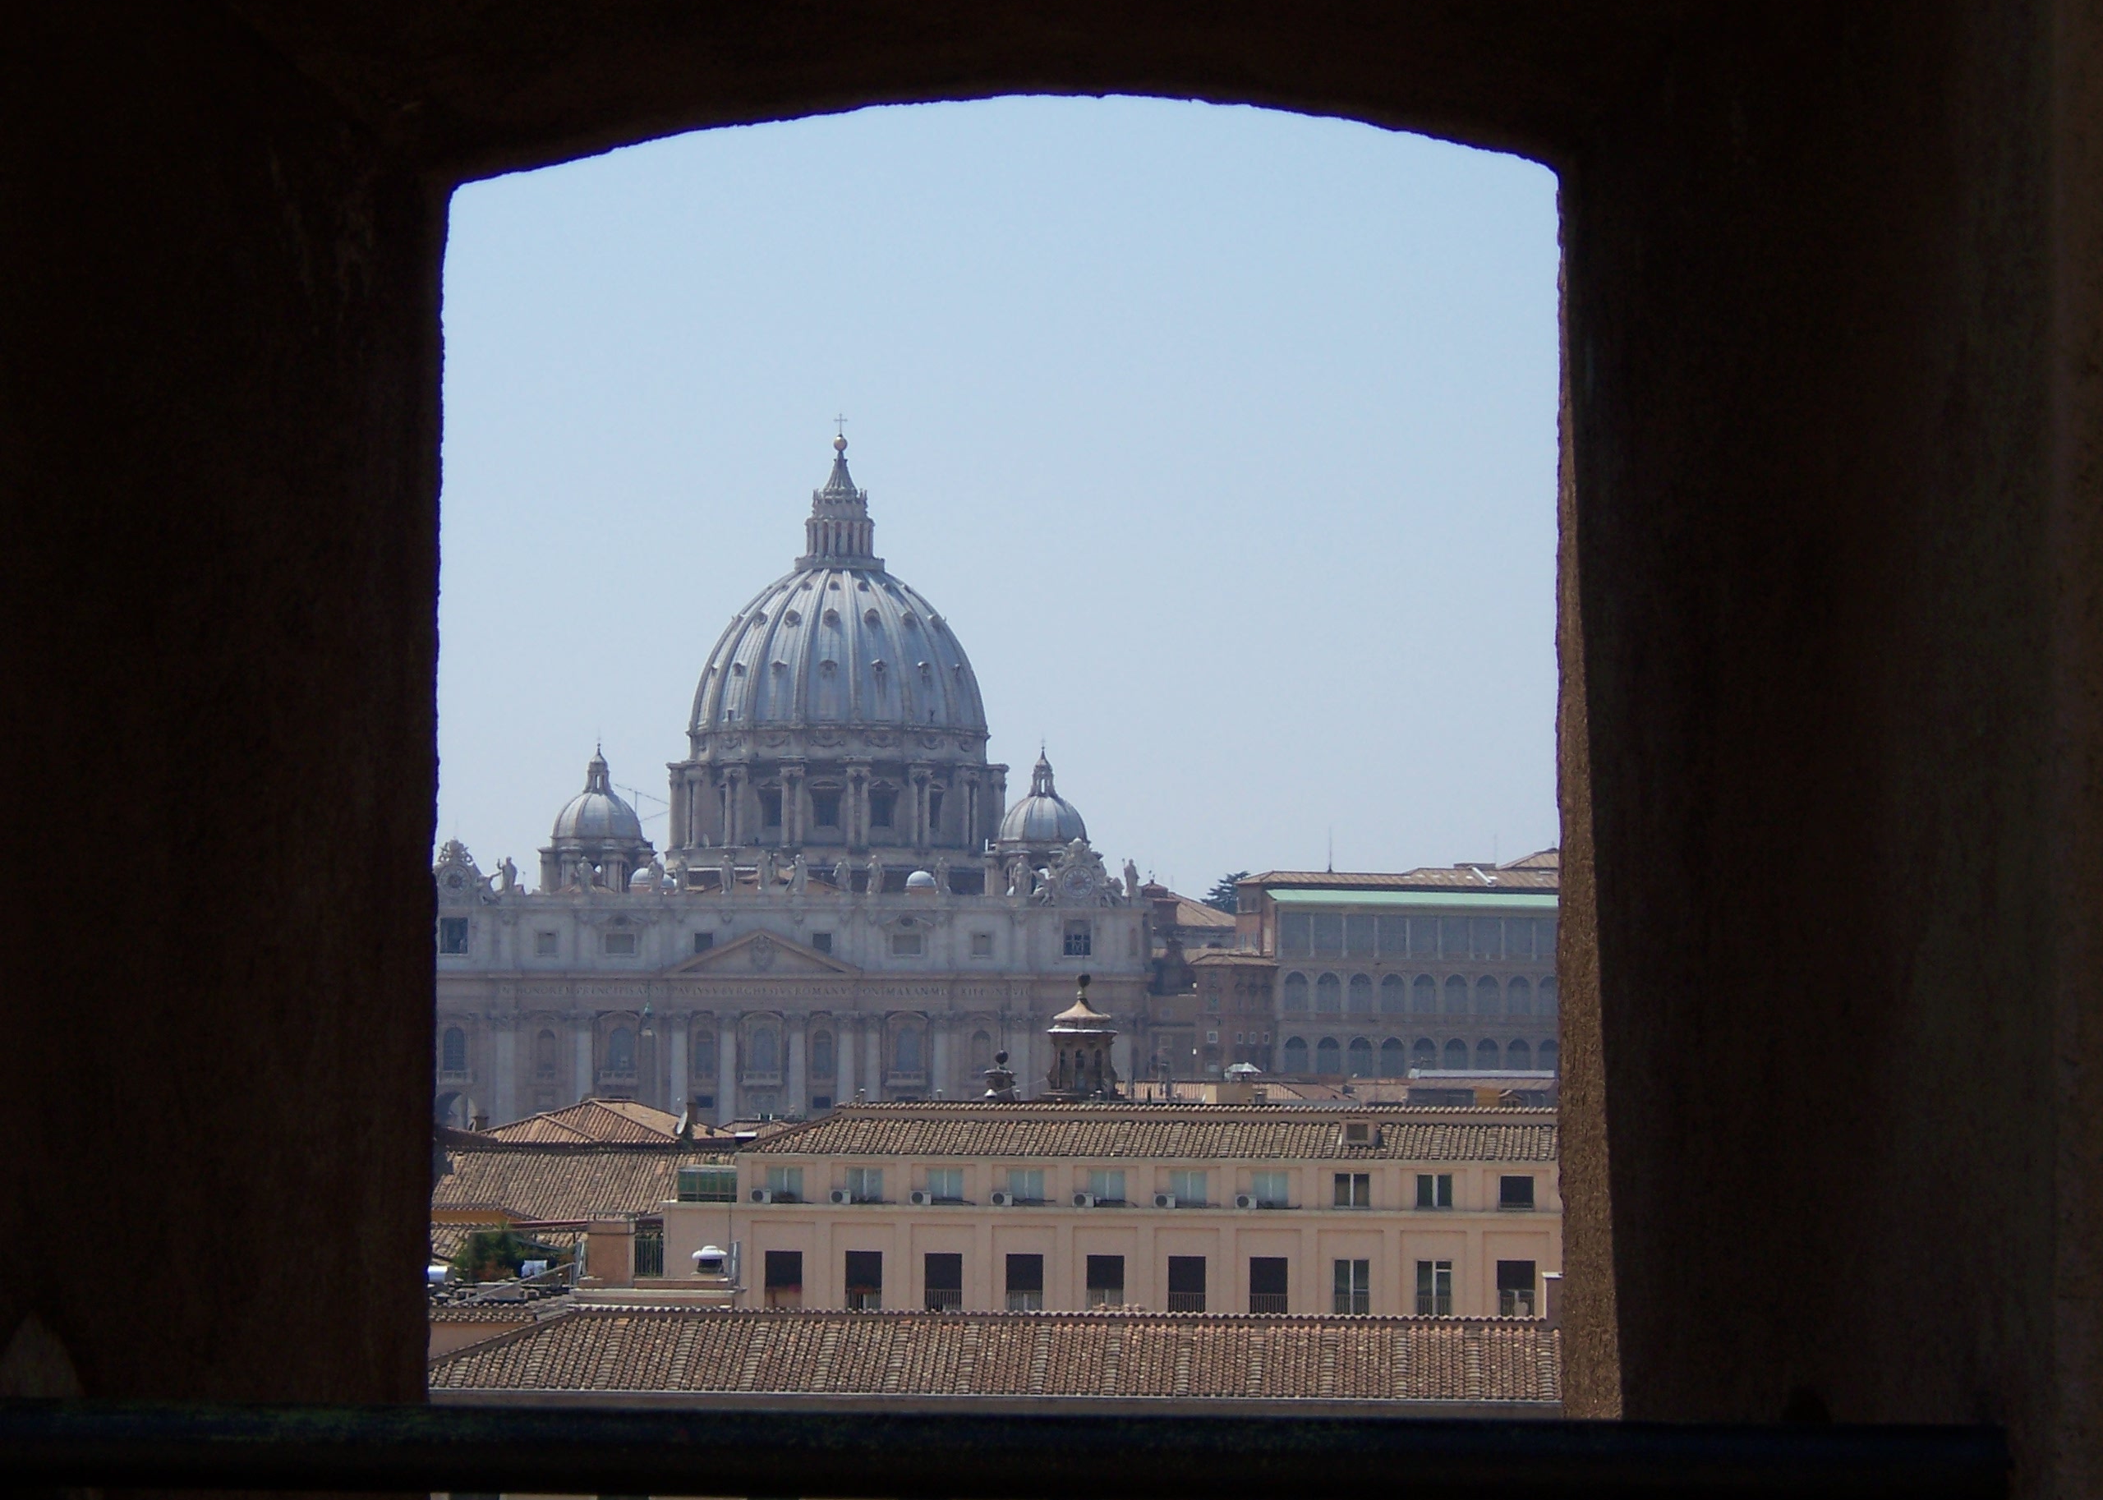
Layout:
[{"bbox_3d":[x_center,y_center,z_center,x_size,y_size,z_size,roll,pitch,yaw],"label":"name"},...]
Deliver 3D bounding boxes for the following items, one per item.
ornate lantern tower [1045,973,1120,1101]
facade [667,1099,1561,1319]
[{"bbox_3d":[1.850,17.038,360.000,4.400,7.600,4.400,0,-3,4],"label":"ornate lantern tower"},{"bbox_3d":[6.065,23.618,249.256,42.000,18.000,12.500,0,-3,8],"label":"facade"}]

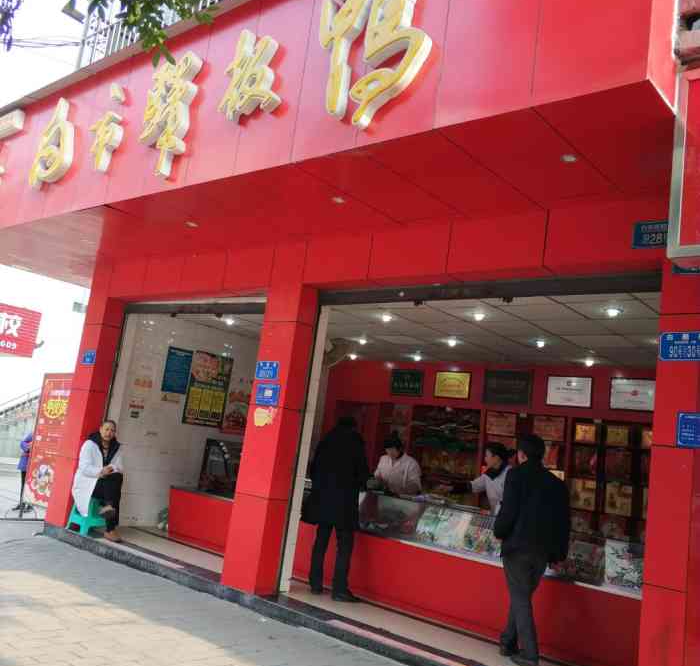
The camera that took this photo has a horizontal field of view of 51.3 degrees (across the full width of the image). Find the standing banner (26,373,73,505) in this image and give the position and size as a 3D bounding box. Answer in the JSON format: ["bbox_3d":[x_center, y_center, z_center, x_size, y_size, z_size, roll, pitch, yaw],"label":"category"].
[{"bbox_3d":[-4.064,1.442,9.891,0.834,1.788,0.100,0,-12,41],"label":"standing banner"}]

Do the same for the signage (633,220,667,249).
[{"bbox_3d":[1.995,-0.643,4.753,0.300,0.200,0.012,0,-12,42],"label":"signage"}]

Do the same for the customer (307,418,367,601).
[{"bbox_3d":[-0.102,1.602,6.787,0.520,1.616,0.440,-1,-12,42],"label":"customer"}]

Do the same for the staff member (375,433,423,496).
[{"bbox_3d":[0.486,1.890,7.809,0.600,1.610,0.480,0,-12,42],"label":"staff member"}]

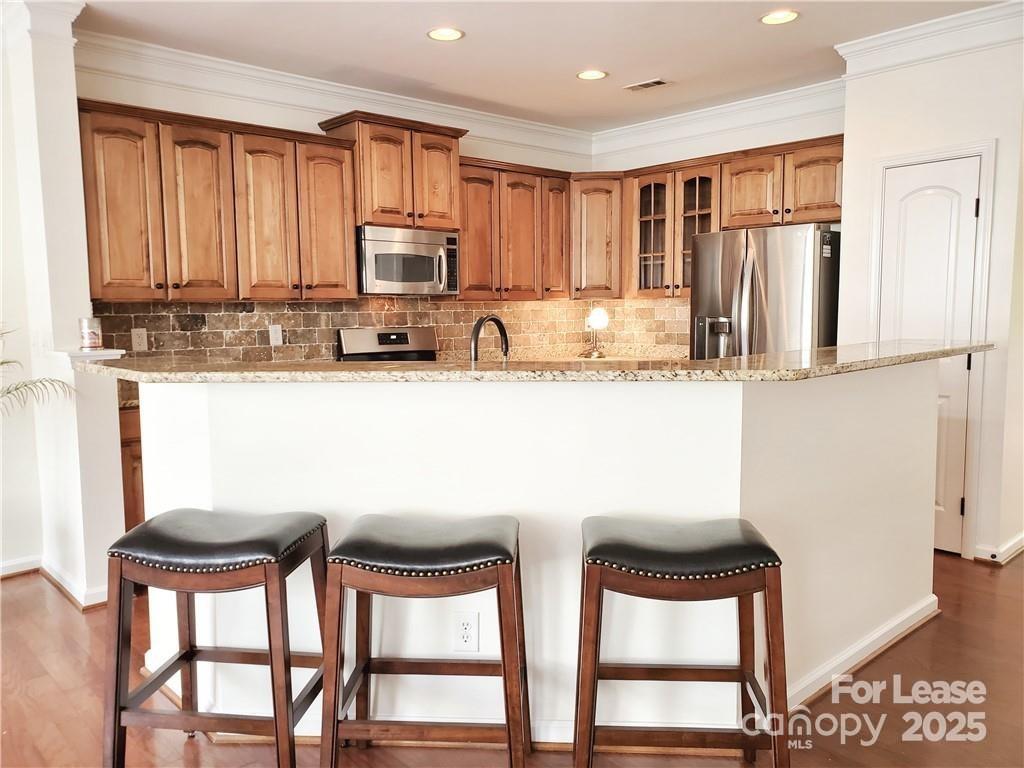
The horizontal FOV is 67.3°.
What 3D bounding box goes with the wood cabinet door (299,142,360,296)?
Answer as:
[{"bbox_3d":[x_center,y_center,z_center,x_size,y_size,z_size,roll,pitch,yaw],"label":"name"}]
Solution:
[{"bbox_3d":[-1.096,-0.950,4.564,0.358,0.895,0.025,-6,7,-41],"label":"wood cabinet door"}]

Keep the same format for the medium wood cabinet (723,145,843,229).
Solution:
[{"bbox_3d":[1.881,-1.279,5.104,0.333,0.460,0.912,-6,8,-42],"label":"medium wood cabinet"}]

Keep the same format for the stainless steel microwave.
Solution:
[{"bbox_3d":[-0.763,-0.809,5.163,0.757,0.422,0.399,-6,8,-42],"label":"stainless steel microwave"}]

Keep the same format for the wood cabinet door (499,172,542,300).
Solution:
[{"bbox_3d":[0.065,-1.062,5.582,0.391,0.895,0.025,-6,7,-41],"label":"wood cabinet door"}]

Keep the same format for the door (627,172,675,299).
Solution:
[{"bbox_3d":[1.074,-1.109,5.806,0.030,0.907,0.391,-6,8,-41],"label":"door"}]

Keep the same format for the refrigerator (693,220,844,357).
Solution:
[{"bbox_3d":[1.724,-0.083,5.021,0.805,1.778,0.833,-6,8,-42],"label":"refrigerator"}]

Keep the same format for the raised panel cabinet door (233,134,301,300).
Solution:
[{"bbox_3d":[-1.373,-0.923,4.321,0.360,0.895,0.025,-6,7,-41],"label":"raised panel cabinet door"}]

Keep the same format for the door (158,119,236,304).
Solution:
[{"bbox_3d":[-1.654,-0.896,4.075,0.373,0.895,0.025,-6,7,-41],"label":"door"}]

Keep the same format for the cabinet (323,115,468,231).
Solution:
[{"bbox_3d":[-0.760,-1.350,5.087,0.859,0.660,0.445,-6,8,-42],"label":"cabinet"}]

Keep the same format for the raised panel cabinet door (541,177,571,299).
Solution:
[{"bbox_3d":[0.328,-1.087,5.813,0.280,0.895,0.025,-6,7,-41],"label":"raised panel cabinet door"}]

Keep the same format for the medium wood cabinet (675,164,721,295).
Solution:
[{"bbox_3d":[1.444,-1.093,5.614,0.333,0.919,0.396,-6,8,-42],"label":"medium wood cabinet"}]

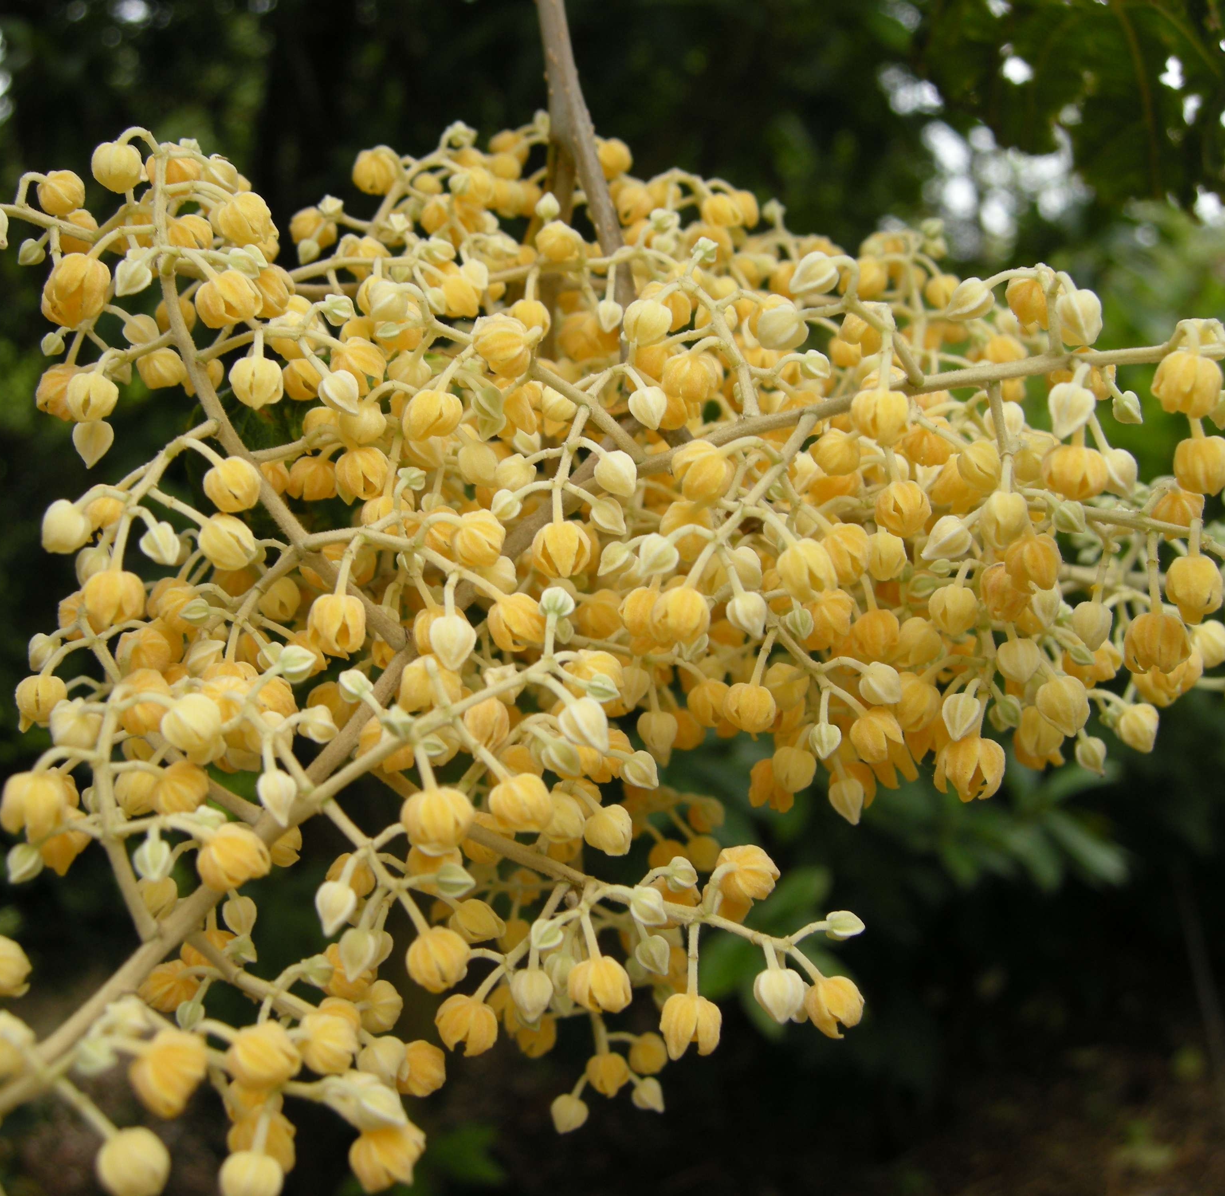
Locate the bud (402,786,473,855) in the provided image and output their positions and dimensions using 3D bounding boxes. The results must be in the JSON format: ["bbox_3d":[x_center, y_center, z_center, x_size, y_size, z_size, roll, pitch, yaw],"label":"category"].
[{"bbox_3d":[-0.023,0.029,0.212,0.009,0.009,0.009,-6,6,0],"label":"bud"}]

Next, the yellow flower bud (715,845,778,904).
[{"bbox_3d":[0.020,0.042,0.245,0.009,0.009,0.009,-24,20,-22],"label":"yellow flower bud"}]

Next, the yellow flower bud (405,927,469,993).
[{"bbox_3d":[-0.025,0.051,0.228,0.009,0.009,0.009,-17,-26,0],"label":"yellow flower bud"}]

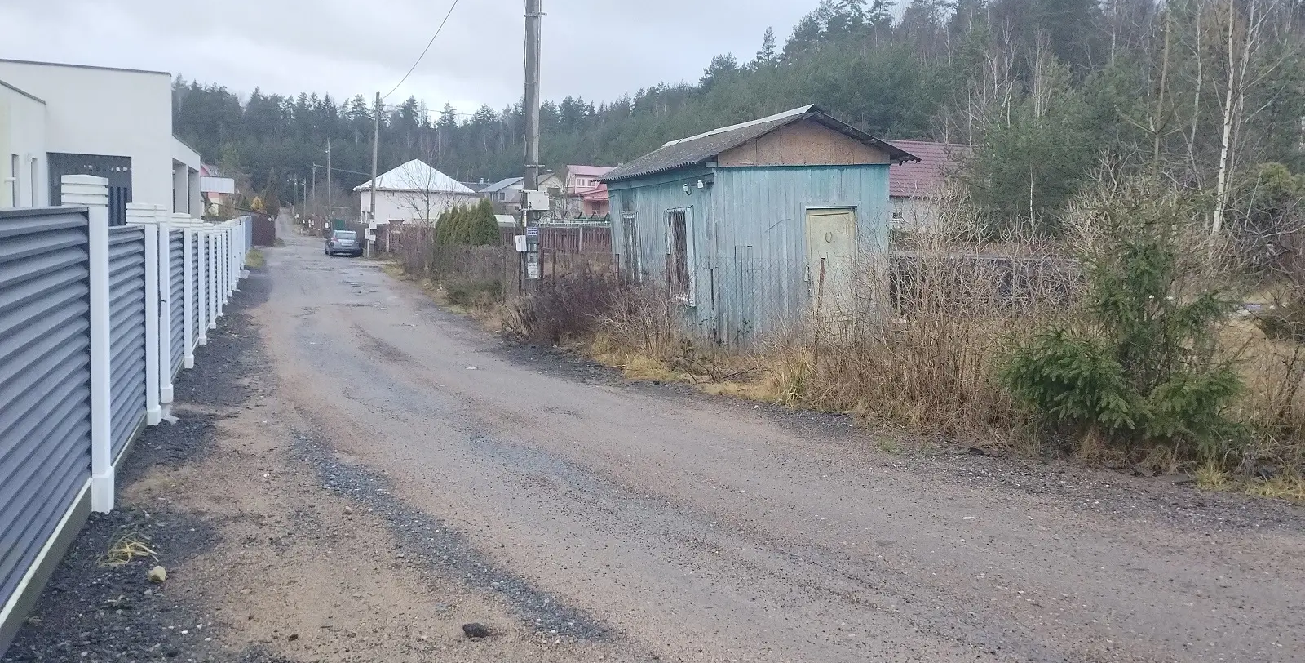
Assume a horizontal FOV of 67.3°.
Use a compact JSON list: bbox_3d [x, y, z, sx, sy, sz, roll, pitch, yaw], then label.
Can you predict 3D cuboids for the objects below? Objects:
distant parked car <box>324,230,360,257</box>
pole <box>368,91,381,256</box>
[{"bbox_3d":[-18.186,-5.182,57.800,1.780,1.470,4.400,-2,6,-22],"label":"distant parked car"},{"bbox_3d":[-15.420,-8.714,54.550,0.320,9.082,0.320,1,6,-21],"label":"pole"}]

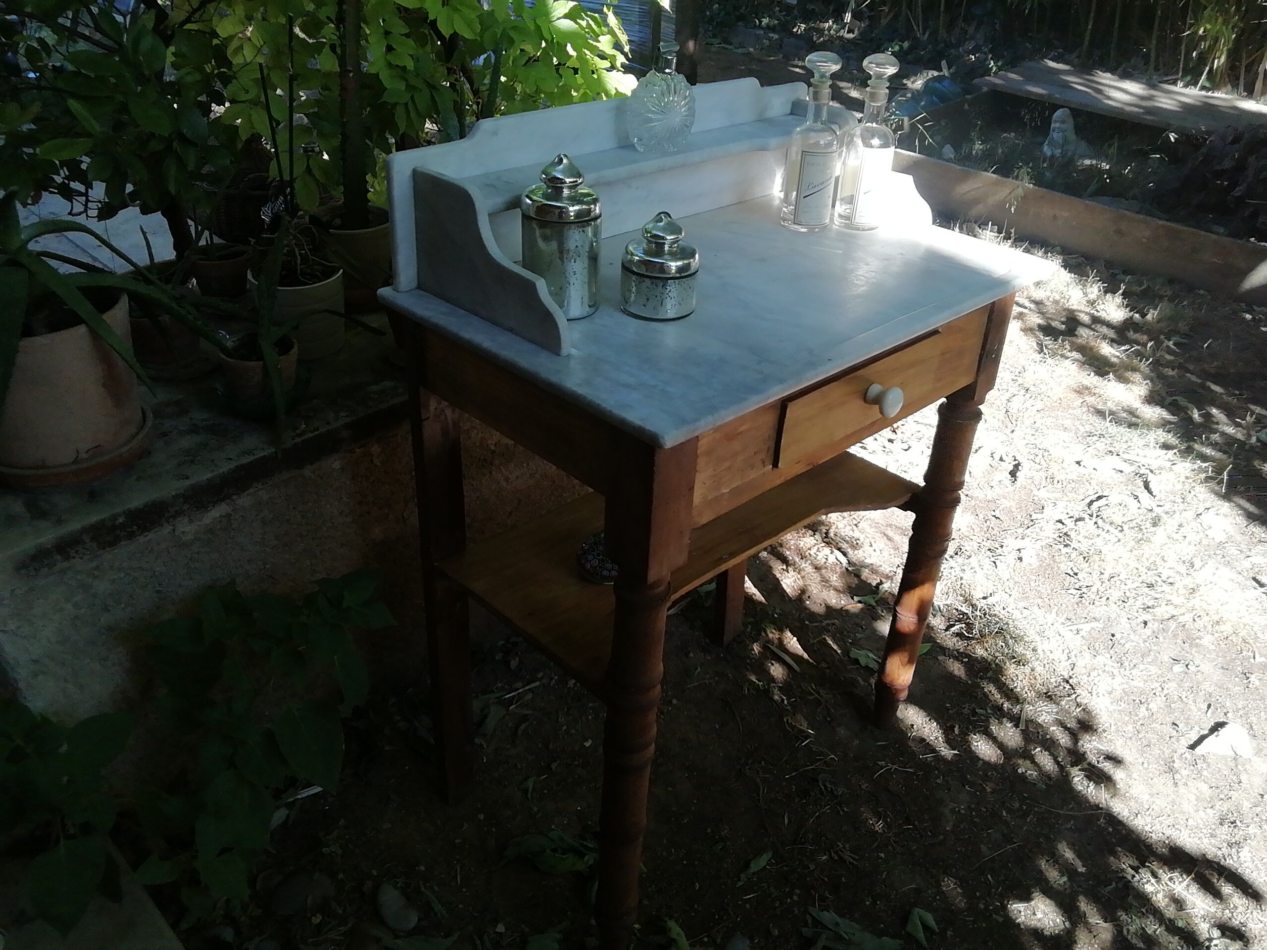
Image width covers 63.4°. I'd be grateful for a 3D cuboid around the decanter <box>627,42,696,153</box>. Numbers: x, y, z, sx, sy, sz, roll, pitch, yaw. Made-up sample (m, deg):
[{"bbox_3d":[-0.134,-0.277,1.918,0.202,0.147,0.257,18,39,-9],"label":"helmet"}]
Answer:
[{"bbox_3d":[0.038,-0.463,1.254,0.079,0.121,0.068,-25,42,-38],"label":"decanter"}]

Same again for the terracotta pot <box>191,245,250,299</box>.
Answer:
[{"bbox_3d":[-0.690,-0.339,1.714,0.092,0.068,0.092,2,32,-1],"label":"terracotta pot"}]

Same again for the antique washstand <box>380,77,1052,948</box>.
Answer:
[{"bbox_3d":[0.114,0.043,1.397,0.720,1.000,0.441,-25,42,-38],"label":"antique washstand"}]

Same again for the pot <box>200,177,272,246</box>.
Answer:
[{"bbox_3d":[-0.740,-0.494,1.928,0.117,0.102,0.117,2,32,-1],"label":"pot"}]

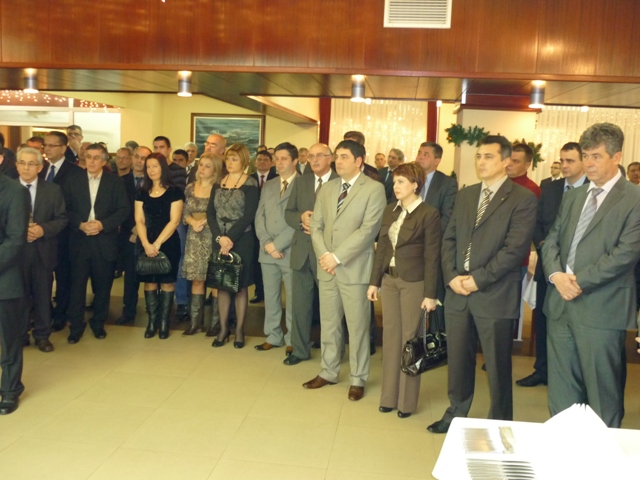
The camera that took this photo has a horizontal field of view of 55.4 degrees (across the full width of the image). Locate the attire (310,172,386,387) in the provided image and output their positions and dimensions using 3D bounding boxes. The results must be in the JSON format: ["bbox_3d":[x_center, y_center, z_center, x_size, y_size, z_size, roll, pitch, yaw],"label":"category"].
[{"bbox_3d":[0.188,0.296,4.428,0.560,1.510,0.340,6,8,29],"label":"attire"}]

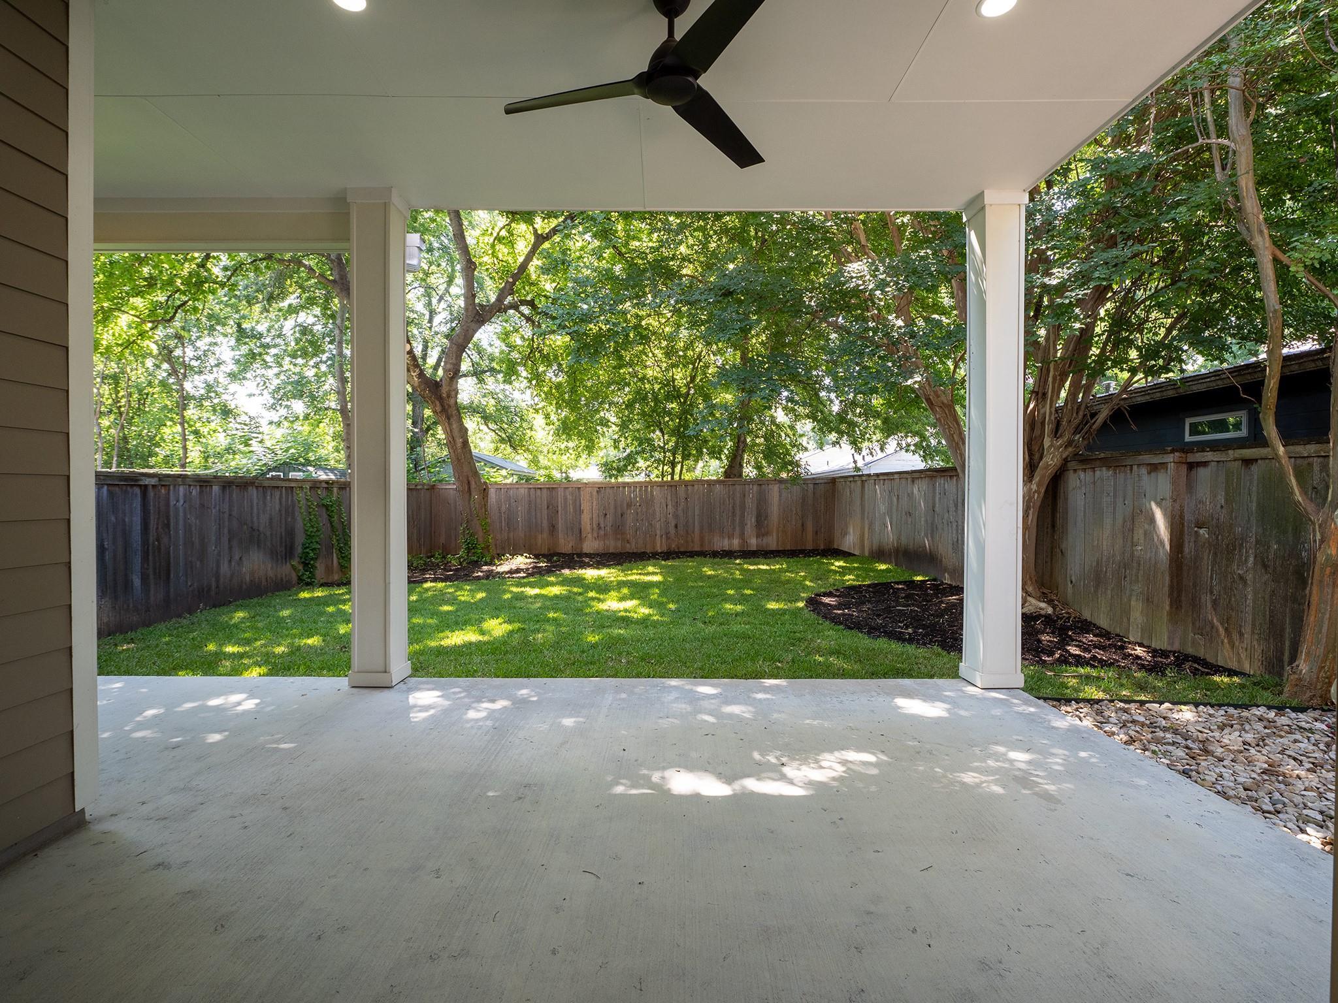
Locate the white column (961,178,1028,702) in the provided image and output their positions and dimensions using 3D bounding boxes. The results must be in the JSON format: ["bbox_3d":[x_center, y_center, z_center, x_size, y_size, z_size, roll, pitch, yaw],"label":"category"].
[{"bbox_3d":[2.061,-0.373,3.934,0.272,3.060,0.272,0,1,-1],"label":"white column"}]

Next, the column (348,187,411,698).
[{"bbox_3d":[-1.833,-0.387,3.927,0.272,3.060,0.272,0,1,-1],"label":"column"}]

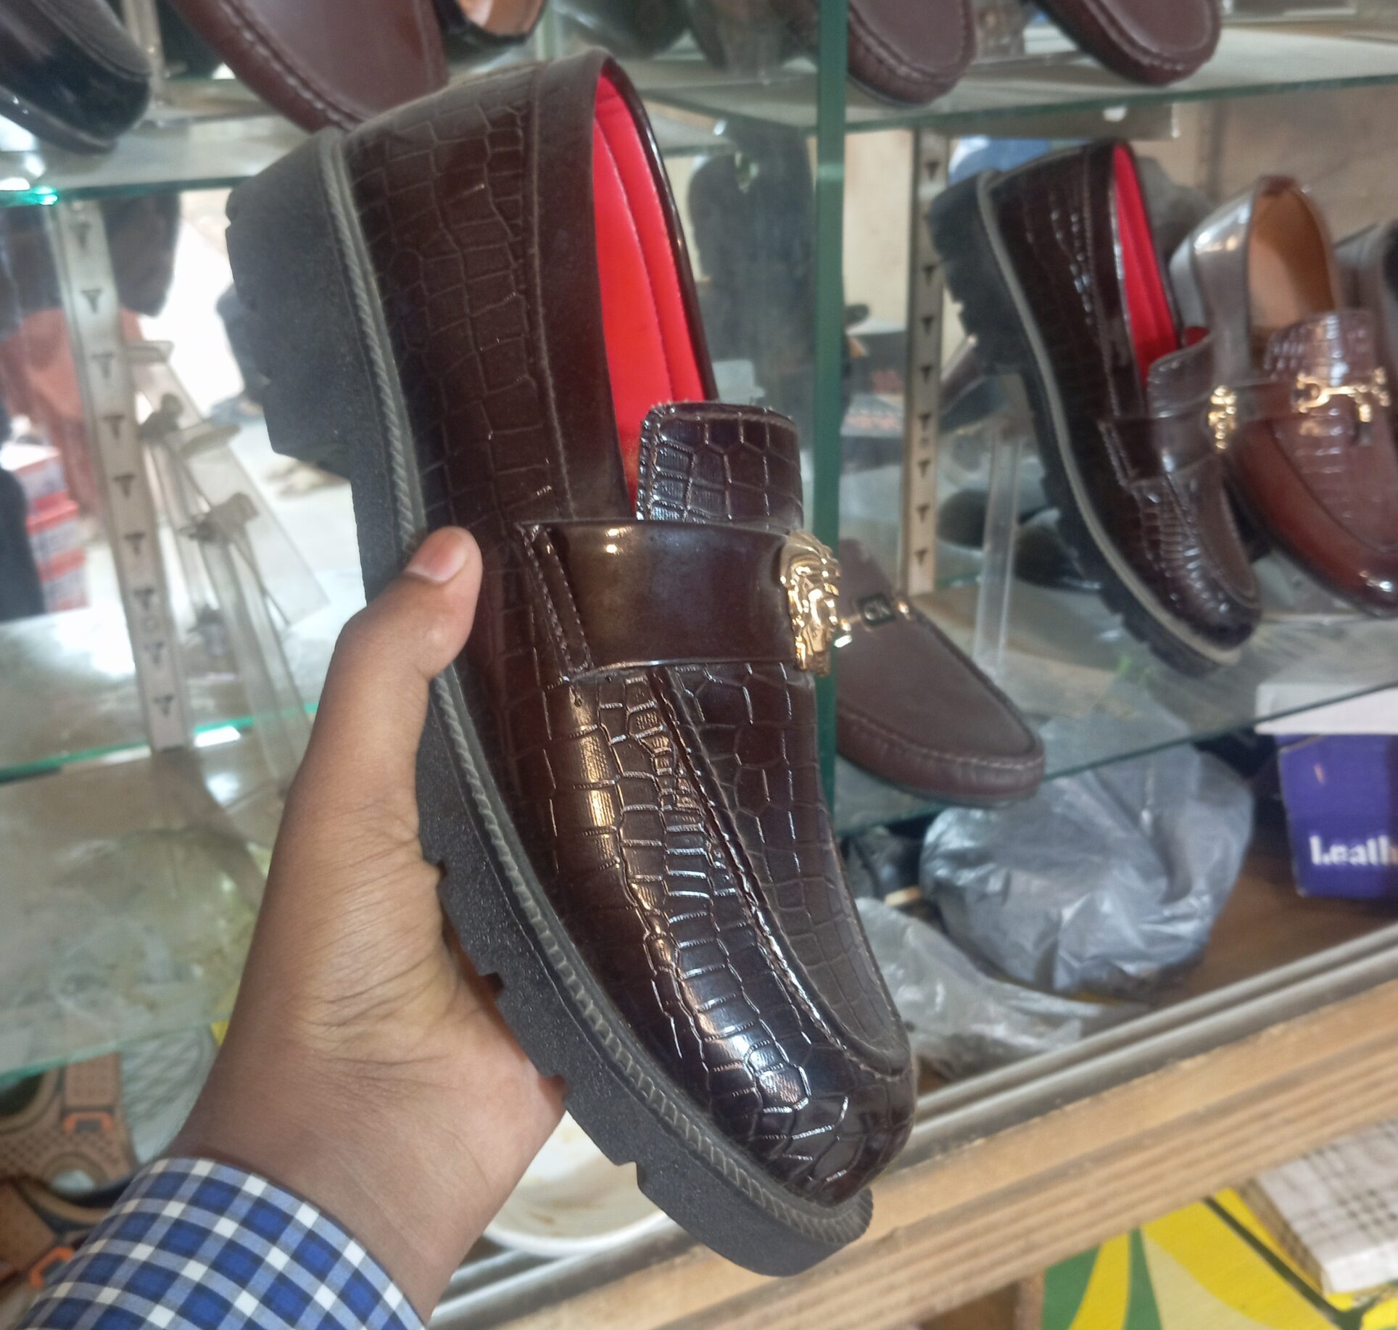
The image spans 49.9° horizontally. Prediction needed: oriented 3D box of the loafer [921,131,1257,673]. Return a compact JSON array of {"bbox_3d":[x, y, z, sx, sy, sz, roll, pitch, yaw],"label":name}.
[{"bbox_3d":[0.239,-0.137,0.809,0.108,0.300,0.105,-23,11,37],"label":"loafer"}]

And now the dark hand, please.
[{"bbox_3d":[-0.075,0.059,0.346,0.095,0.175,0.100,17,-10,-27],"label":"dark hand"}]

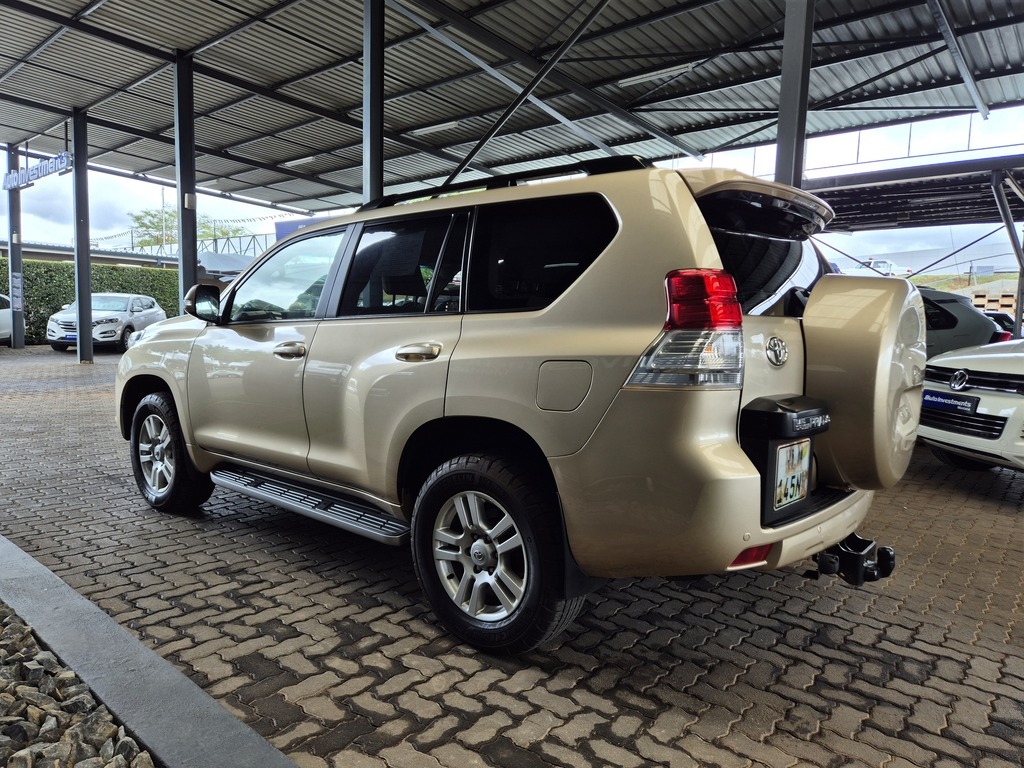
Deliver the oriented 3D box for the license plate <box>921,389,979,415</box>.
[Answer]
[{"bbox_3d":[2.813,0.113,4.400,0.015,0.113,0.520,12,3,-7],"label":"license plate"}]

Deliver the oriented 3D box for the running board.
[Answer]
[{"bbox_3d":[-1.014,0.574,3.375,1.600,0.075,0.190,6,7,40],"label":"running board"}]

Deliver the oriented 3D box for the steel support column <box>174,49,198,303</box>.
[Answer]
[{"bbox_3d":[-5.425,-2.744,11.359,0.200,5.460,0.220,7,7,40],"label":"steel support column"}]

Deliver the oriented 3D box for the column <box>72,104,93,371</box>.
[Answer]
[{"bbox_3d":[-9.681,-3.322,15.384,0.190,5.700,0.280,5,6,39],"label":"column"}]

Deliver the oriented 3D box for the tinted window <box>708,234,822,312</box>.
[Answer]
[{"bbox_3d":[1.132,-0.417,2.656,0.100,0.390,1.250,-25,-14,38],"label":"tinted window"}]

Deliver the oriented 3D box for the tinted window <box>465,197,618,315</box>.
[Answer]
[{"bbox_3d":[0.077,-0.468,2.446,0.640,0.440,0.050,6,-8,38],"label":"tinted window"}]

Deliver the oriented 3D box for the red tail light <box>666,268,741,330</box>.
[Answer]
[{"bbox_3d":[0.593,-0.246,2.087,0.190,0.190,0.170,5,6,39],"label":"red tail light"}]

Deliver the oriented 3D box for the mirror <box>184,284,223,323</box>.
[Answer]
[{"bbox_3d":[-1.678,-0.436,3.680,0.130,0.205,0.180,5,6,39],"label":"mirror"}]

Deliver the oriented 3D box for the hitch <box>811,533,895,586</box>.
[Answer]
[{"bbox_3d":[1.282,0.661,2.530,0.240,0.190,0.240,6,7,40],"label":"hitch"}]

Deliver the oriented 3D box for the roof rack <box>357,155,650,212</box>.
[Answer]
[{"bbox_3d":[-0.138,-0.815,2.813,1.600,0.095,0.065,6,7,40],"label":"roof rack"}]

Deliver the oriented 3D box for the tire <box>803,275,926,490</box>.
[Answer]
[{"bbox_3d":[1.350,-0.009,2.572,0.260,0.790,0.790,6,7,40],"label":"tire"}]

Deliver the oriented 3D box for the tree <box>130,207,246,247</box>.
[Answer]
[{"bbox_3d":[-20.160,-6.920,42.307,6.900,8.101,6.600,2,4,0],"label":"tree"}]

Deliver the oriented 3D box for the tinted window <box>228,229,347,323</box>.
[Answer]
[{"bbox_3d":[-1.160,-0.535,3.484,0.890,0.470,0.050,5,-8,42],"label":"tinted window"}]

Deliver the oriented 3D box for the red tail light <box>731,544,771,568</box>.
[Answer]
[{"bbox_3d":[0.750,0.541,2.138,0.160,0.060,0.040,-1,5,-28],"label":"red tail light"}]

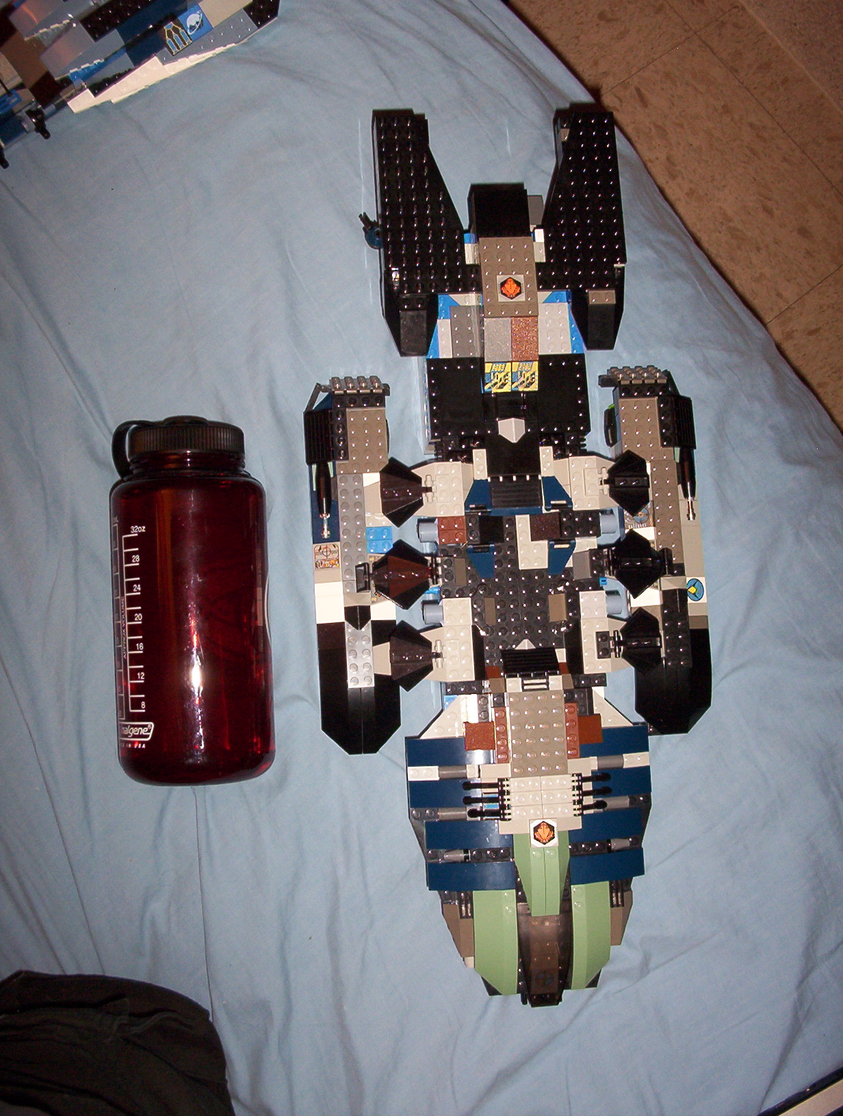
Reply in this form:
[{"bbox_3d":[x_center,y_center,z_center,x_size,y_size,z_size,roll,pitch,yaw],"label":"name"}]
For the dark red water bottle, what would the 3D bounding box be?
[{"bbox_3d":[-0.133,0.023,0.728,0.089,0.089,0.209,-2,87,-4],"label":"dark red water bottle"}]

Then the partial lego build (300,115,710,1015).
[{"bbox_3d":[0.056,-0.006,0.752,0.242,0.083,0.532,-3,82,-5],"label":"partial lego build"}]

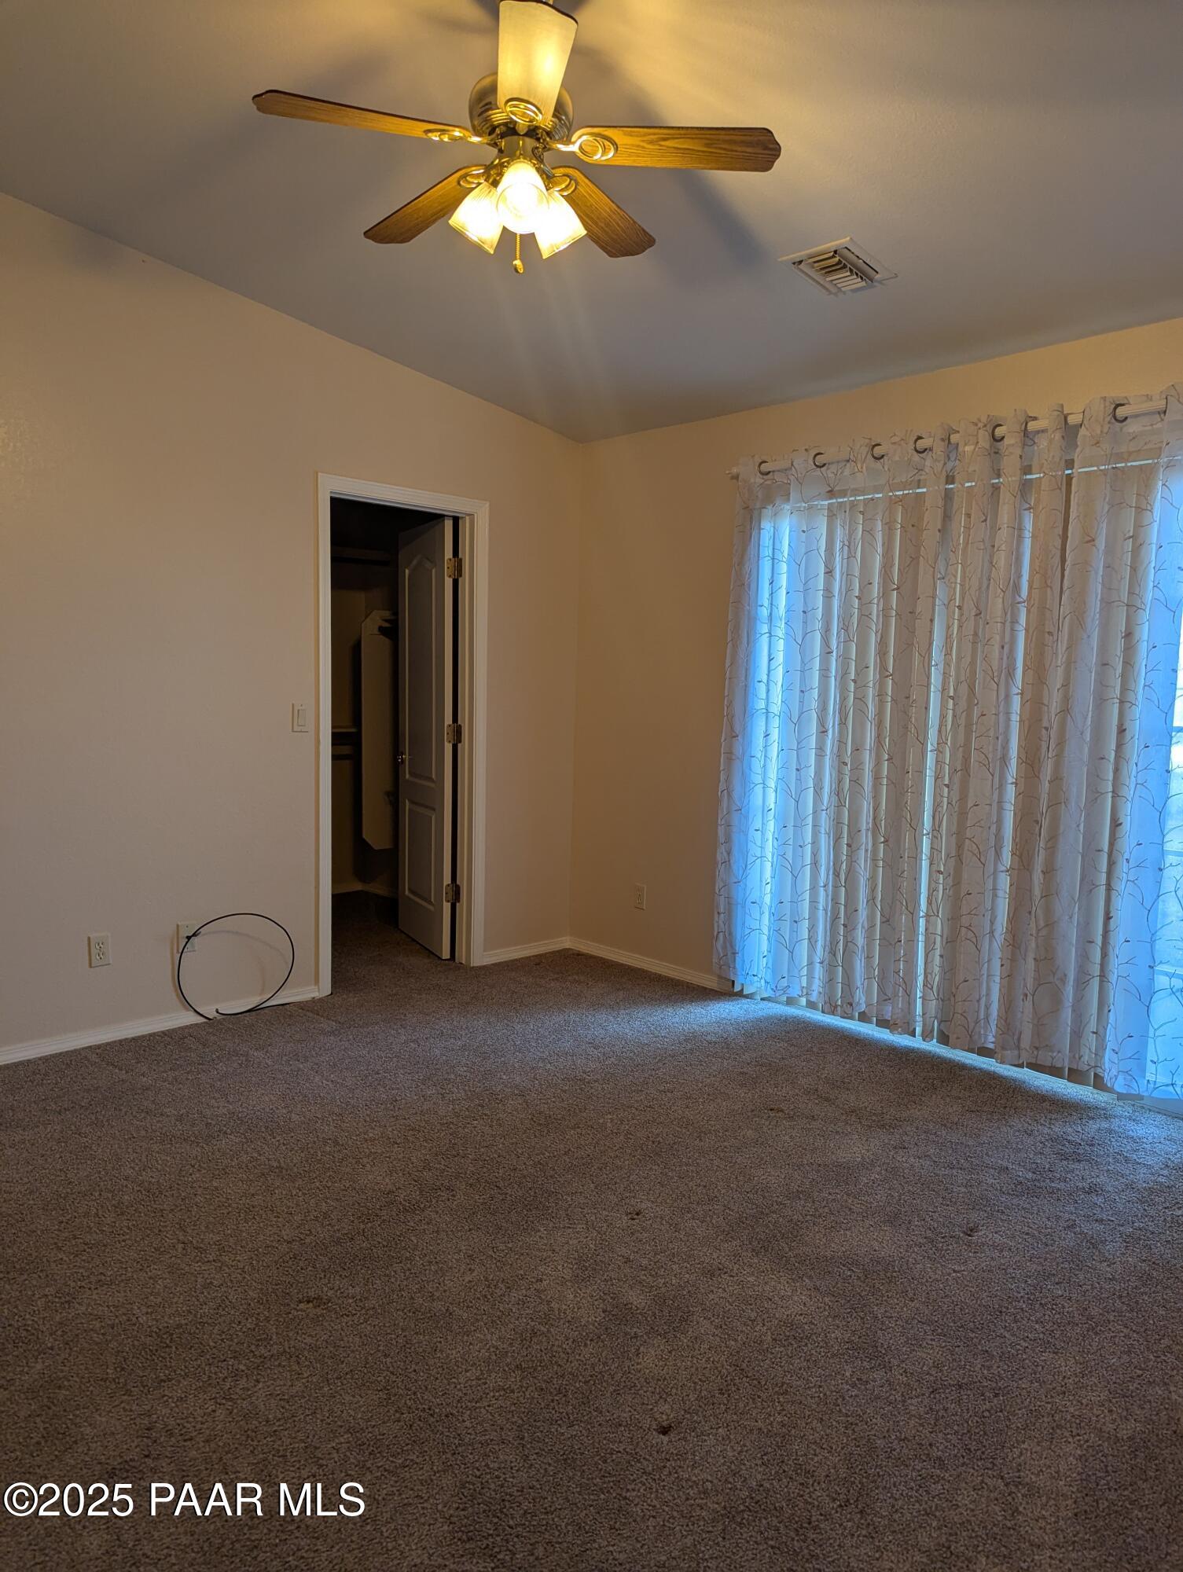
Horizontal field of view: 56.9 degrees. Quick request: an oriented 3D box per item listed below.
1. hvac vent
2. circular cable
[{"bbox_3d":[0.746,-1.543,3.272,0.270,0.025,0.245,7,0,-45],"label":"hvac vent"},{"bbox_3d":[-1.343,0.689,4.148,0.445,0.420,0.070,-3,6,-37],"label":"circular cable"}]

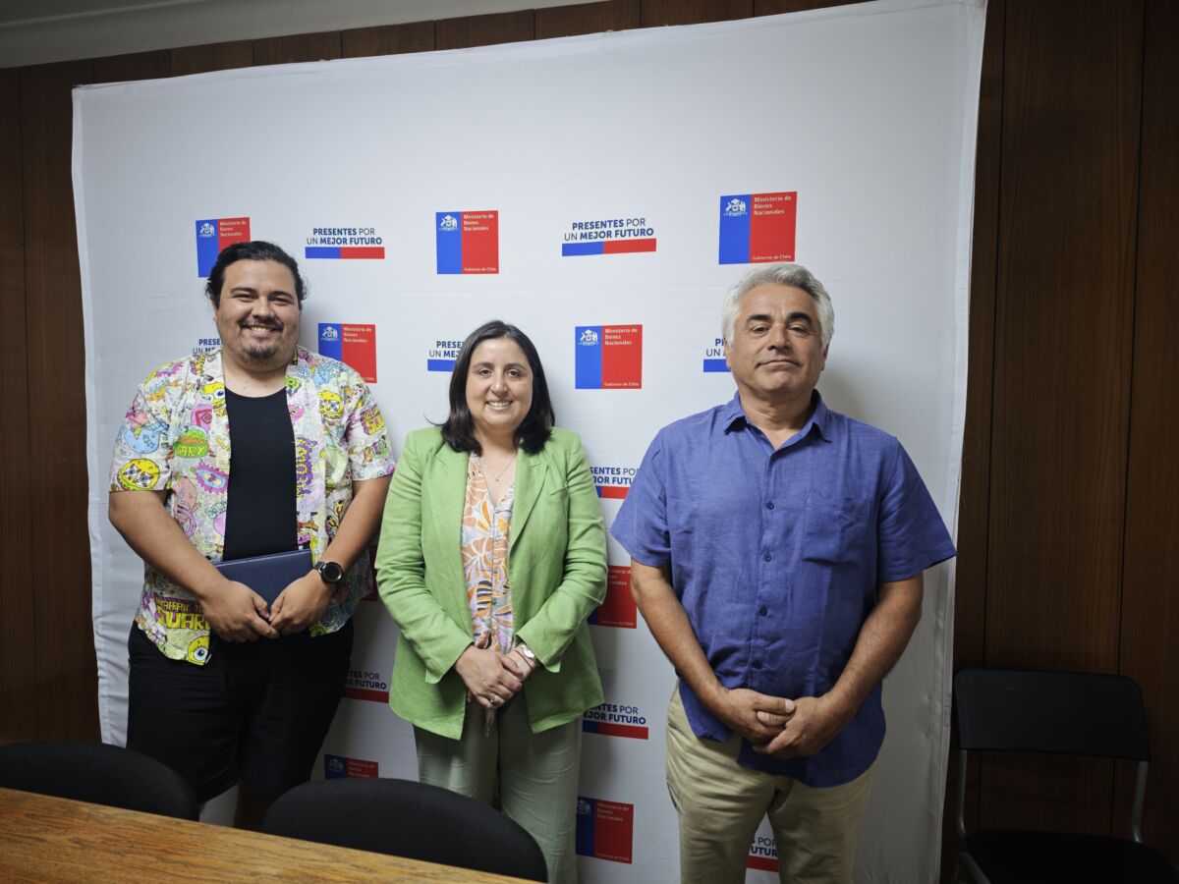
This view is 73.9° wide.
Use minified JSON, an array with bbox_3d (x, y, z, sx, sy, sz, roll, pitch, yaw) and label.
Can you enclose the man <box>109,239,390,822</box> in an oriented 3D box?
[{"bbox_3d":[-0.704,0.438,1.682,0.560,1.740,0.420,-1,3,-22],"label":"man"}]

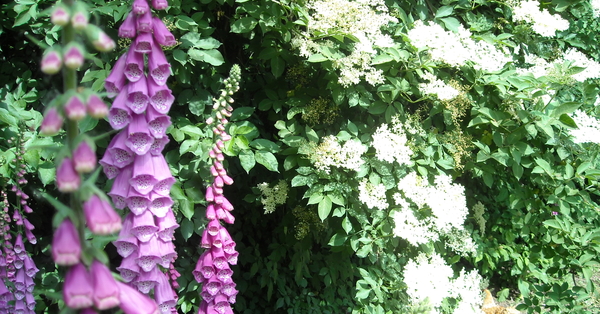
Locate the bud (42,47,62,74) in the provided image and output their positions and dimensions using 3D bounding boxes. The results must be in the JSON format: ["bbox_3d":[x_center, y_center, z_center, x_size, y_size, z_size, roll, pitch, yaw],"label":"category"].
[{"bbox_3d":[-0.174,-0.068,0.425,0.013,0.018,0.013,1,-20,15],"label":"bud"}]

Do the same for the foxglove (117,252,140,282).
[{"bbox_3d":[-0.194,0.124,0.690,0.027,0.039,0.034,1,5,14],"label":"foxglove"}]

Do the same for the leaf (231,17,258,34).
[{"bbox_3d":[-0.155,-0.368,1.700,0.082,0.012,0.050,-20,41,-10],"label":"leaf"}]

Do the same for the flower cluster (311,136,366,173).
[{"bbox_3d":[0.102,-0.007,1.600,0.148,0.095,0.095,0,7,3],"label":"flower cluster"}]

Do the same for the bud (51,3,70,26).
[{"bbox_3d":[-0.166,-0.099,0.420,0.013,0.018,0.013,-1,-25,-15],"label":"bud"}]

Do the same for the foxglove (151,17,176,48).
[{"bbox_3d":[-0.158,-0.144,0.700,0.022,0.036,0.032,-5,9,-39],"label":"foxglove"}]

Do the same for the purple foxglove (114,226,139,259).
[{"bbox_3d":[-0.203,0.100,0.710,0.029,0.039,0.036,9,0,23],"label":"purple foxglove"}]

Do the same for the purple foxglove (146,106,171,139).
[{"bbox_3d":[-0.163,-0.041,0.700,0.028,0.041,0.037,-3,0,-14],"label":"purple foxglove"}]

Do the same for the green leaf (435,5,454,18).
[{"bbox_3d":[0.417,-0.420,1.750,0.060,0.012,0.040,-13,43,-14],"label":"green leaf"}]

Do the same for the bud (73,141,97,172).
[{"bbox_3d":[-0.151,0.000,0.425,0.017,0.024,0.021,-3,15,-20],"label":"bud"}]

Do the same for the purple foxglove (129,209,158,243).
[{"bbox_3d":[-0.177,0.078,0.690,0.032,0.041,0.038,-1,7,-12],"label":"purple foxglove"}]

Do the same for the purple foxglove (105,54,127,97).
[{"bbox_3d":[-0.213,-0.094,0.700,0.021,0.046,0.021,27,-11,-34],"label":"purple foxglove"}]

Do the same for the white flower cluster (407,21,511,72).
[{"bbox_3d":[0.457,-0.319,1.750,0.300,0.150,0.130,1,7,9],"label":"white flower cluster"}]

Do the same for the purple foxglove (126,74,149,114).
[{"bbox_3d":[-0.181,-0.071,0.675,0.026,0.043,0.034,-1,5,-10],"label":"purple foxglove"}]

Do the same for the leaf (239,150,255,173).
[{"bbox_3d":[-0.137,0.011,1.550,0.041,0.058,0.020,0,5,-5],"label":"leaf"}]

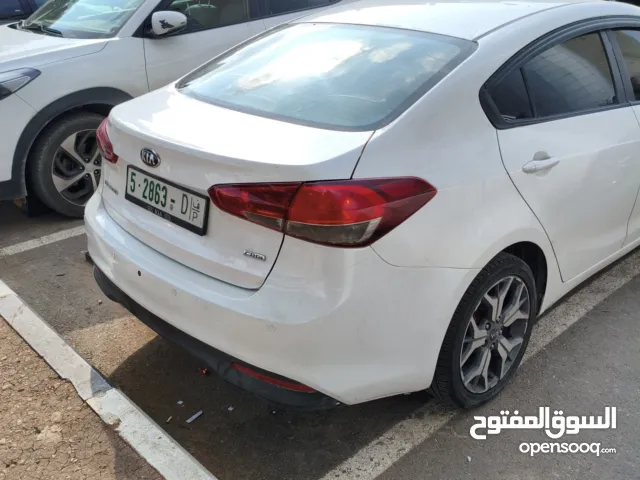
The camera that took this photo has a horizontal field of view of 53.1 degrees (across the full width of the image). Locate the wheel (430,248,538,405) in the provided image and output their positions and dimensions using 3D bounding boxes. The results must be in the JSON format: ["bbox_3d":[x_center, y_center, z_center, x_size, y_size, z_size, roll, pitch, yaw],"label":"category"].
[{"bbox_3d":[0.585,0.321,2.429,0.620,0.620,0.220,-20,29,-38],"label":"wheel"}]

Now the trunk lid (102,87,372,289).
[{"bbox_3d":[-0.401,-0.231,2.359,0.520,0.480,1.260,-20,29,-38],"label":"trunk lid"}]

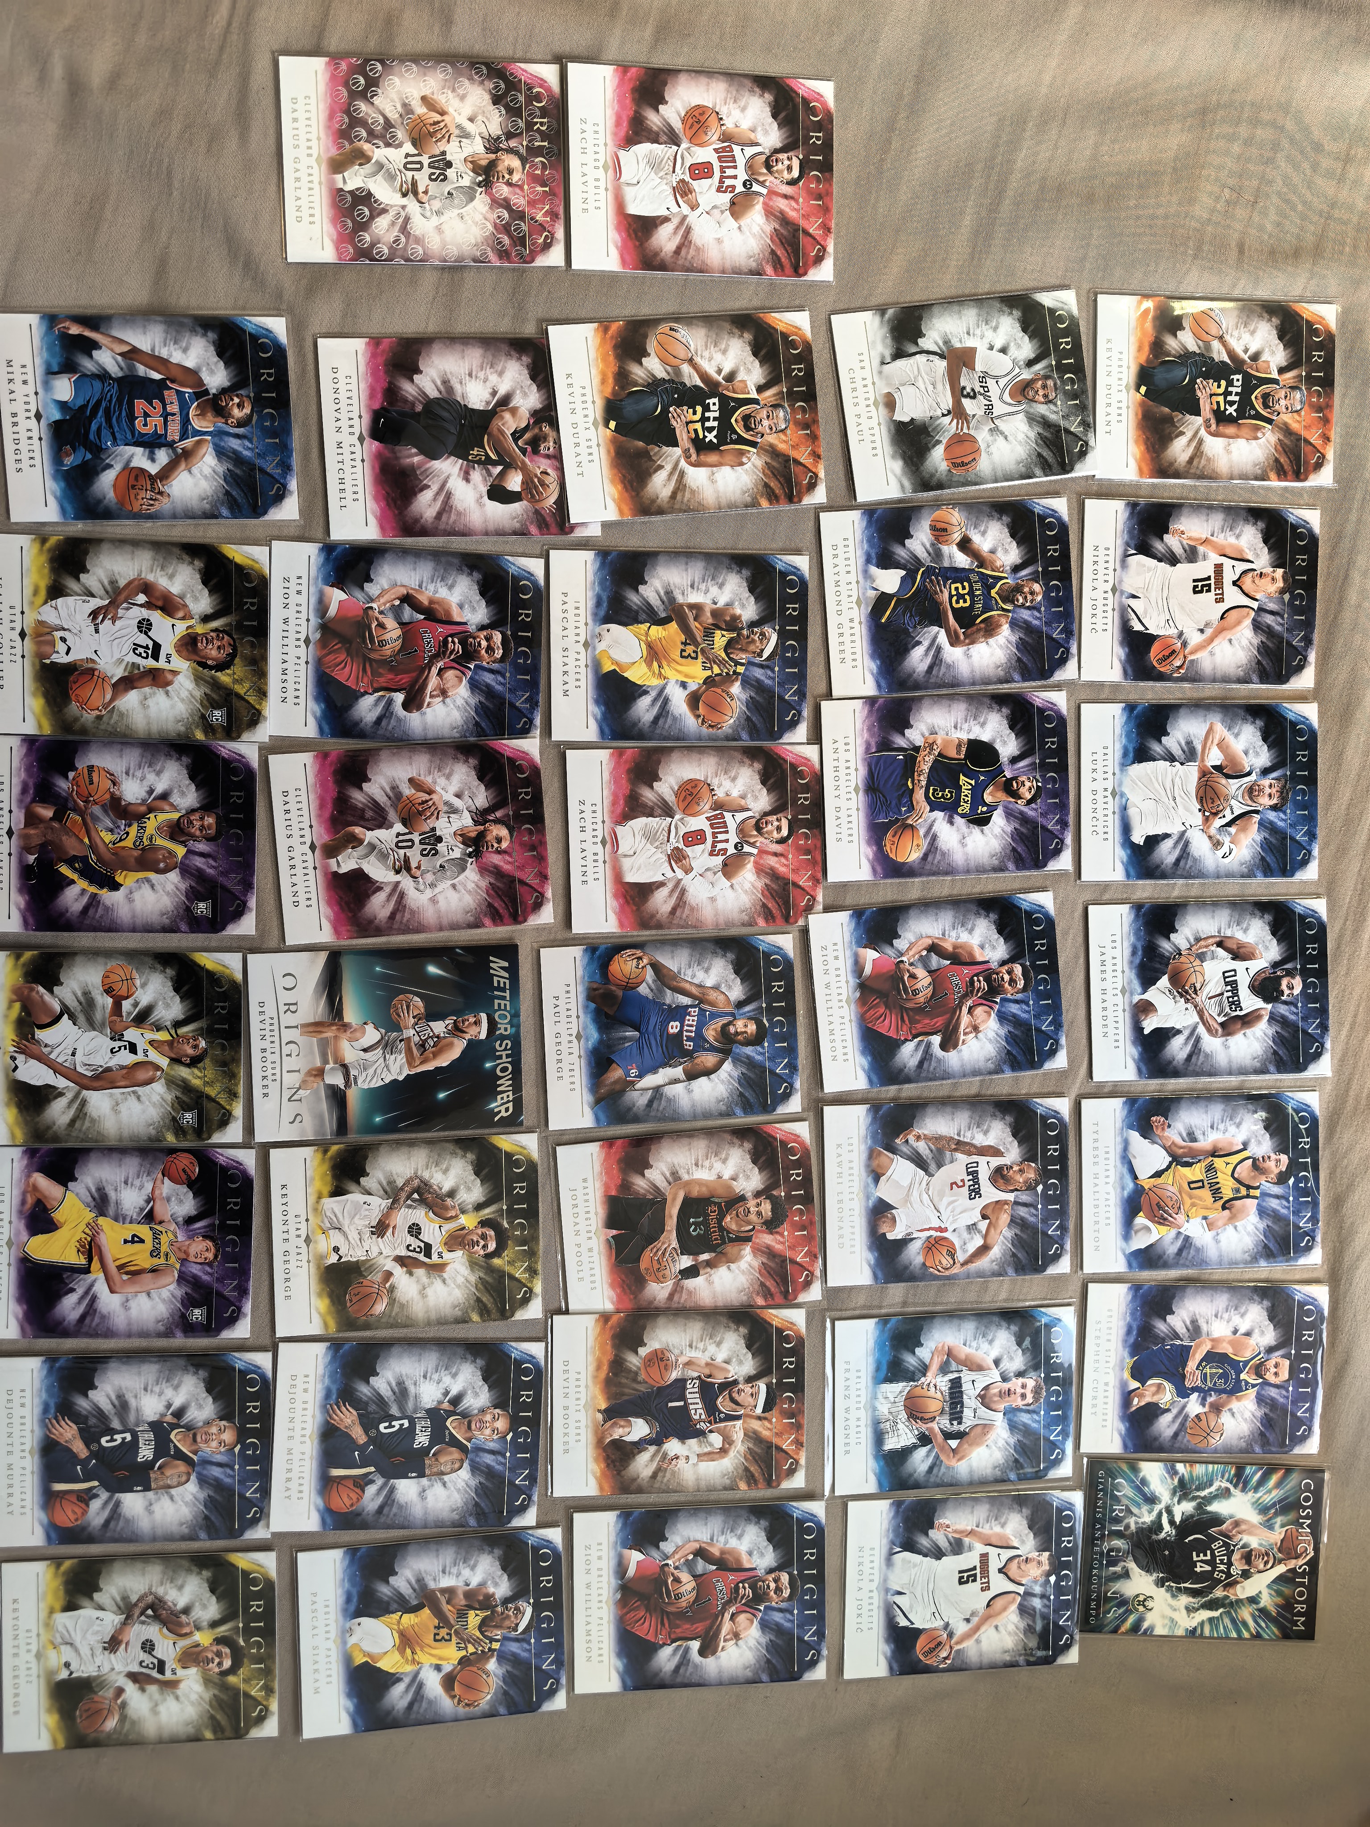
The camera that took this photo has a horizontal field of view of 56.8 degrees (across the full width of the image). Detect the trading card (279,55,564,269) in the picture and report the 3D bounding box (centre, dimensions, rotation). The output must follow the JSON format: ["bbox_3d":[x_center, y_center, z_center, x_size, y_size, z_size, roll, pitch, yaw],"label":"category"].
[{"bbox_3d":[-0.084,-0.243,0.410,0.089,0.001,0.064,-2,93,-5],"label":"trading card"}]

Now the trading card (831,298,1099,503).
[{"bbox_3d":[0.098,-0.180,0.441,0.089,0.001,0.064,-9,94,-7],"label":"trading card"}]

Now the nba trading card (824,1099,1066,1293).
[{"bbox_3d":[0.094,0.099,0.451,0.089,0.001,0.064,-1,92,-6],"label":"nba trading card"}]

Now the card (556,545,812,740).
[{"bbox_3d":[-0.002,-0.091,0.434,0.089,0.001,0.064,-1,96,-7],"label":"card"}]

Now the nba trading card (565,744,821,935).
[{"bbox_3d":[0.004,-0.026,0.441,0.089,0.001,0.064,-2,93,-7],"label":"nba trading card"}]

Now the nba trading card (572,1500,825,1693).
[{"bbox_3d":[0.006,0.240,0.446,0.089,0.001,0.064,0,91,-5],"label":"nba trading card"}]

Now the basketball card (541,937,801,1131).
[{"bbox_3d":[-0.005,0.041,0.444,0.089,0.001,0.064,-3,93,-6],"label":"basketball card"}]

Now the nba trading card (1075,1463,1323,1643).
[{"bbox_3d":[0.191,0.235,0.468,0.089,0.001,0.064,4,91,-3],"label":"nba trading card"}]

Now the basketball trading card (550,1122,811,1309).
[{"bbox_3d":[0.002,0.108,0.442,0.089,0.001,0.064,-4,92,-7],"label":"basketball trading card"}]

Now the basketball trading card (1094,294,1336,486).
[{"bbox_3d":[0.190,-0.187,0.453,0.089,0.001,0.064,-1,92,-5],"label":"basketball trading card"}]

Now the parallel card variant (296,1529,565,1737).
[{"bbox_3d":[-0.086,0.246,0.434,0.089,0.001,0.064,-2,92,-8],"label":"parallel card variant"}]

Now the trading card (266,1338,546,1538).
[{"bbox_3d":[-0.094,0.178,0.432,0.089,0.001,0.064,3,91,-8],"label":"trading card"}]

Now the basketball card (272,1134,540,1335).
[{"bbox_3d":[-0.094,0.109,0.430,0.089,0.001,0.064,-2,93,-7],"label":"basketball card"}]

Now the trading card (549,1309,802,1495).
[{"bbox_3d":[-0.002,0.172,0.446,0.089,0.001,0.064,0,91,-5],"label":"trading card"}]

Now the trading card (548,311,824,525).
[{"bbox_3d":[0.002,-0.168,0.429,0.089,0.001,0.064,-7,94,-6],"label":"trading card"}]

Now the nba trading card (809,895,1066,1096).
[{"bbox_3d":[0.090,0.028,0.449,0.089,0.001,0.064,-5,93,-7],"label":"nba trading card"}]

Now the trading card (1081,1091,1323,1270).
[{"bbox_3d":[0.188,0.098,0.460,0.089,0.001,0.064,-1,91,-4],"label":"trading card"}]

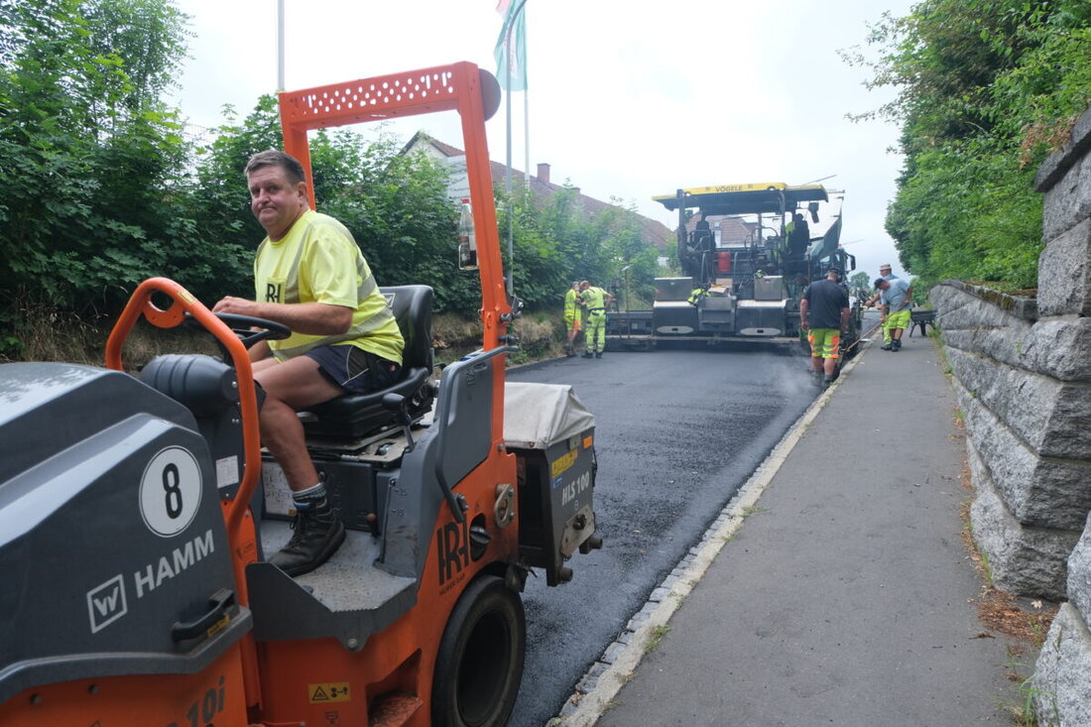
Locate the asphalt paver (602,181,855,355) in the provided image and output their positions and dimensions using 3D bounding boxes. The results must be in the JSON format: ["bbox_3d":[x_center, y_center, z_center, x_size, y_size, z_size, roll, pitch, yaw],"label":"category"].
[{"bbox_3d":[4.588,-2.383,19.035,4.500,3.900,6.300,2,5,24],"label":"asphalt paver"}]

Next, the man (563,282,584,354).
[{"bbox_3d":[0.641,-1.000,16.200,0.500,1.687,0.500,-2,3,-25],"label":"man"}]

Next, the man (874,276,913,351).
[{"bbox_3d":[7.123,-1.016,14.900,0.700,1.521,0.570,-1,2,-15],"label":"man"}]

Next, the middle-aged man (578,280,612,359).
[{"bbox_3d":[1.109,-0.988,16.100,0.620,1.687,0.480,-2,3,-34],"label":"middle-aged man"}]

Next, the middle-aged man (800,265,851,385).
[{"bbox_3d":[4.108,-0.555,10.700,0.680,1.725,0.420,0,2,21],"label":"middle-aged man"}]

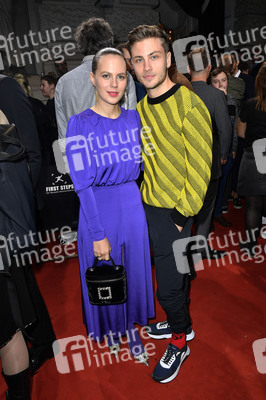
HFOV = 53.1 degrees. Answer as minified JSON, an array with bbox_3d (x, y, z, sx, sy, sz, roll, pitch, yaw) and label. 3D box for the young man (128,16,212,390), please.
[{"bbox_3d":[0.196,0.138,1.424,0.480,1.820,0.420,5,21,19],"label":"young man"}]

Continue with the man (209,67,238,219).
[{"bbox_3d":[1.069,-0.495,3.134,0.480,1.780,0.340,2,20,11],"label":"man"}]

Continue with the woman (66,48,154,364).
[{"bbox_3d":[-0.092,0.174,1.485,0.470,1.735,0.400,-4,20,-5],"label":"woman"}]

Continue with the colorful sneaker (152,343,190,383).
[{"bbox_3d":[0.255,0.970,1.618,0.110,0.120,0.285,15,26,40],"label":"colorful sneaker"}]

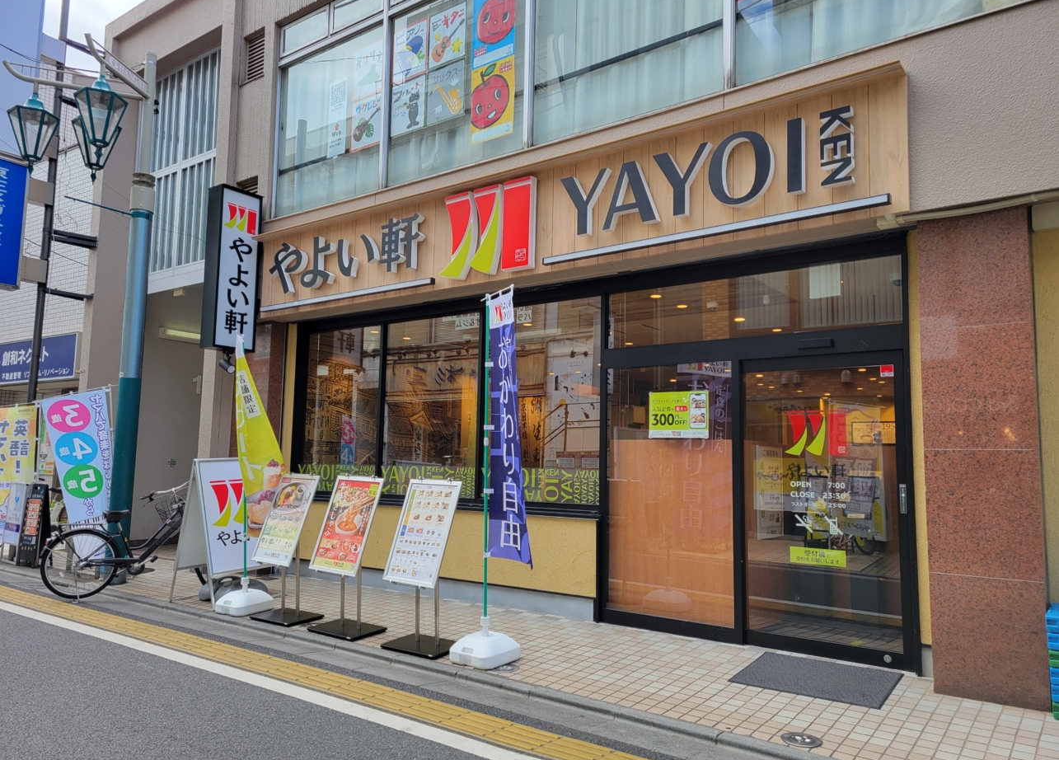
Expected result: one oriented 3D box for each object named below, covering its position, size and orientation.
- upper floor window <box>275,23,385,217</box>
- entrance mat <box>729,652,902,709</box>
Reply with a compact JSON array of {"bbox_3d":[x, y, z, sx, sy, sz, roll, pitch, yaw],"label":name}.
[{"bbox_3d":[-2.209,-2.838,8.747,1.850,1.870,0.080,-3,-7,37],"label":"upper floor window"},{"bbox_3d":[1.799,1.865,4.989,0.894,0.012,0.734,-3,-3,35],"label":"entrance mat"}]

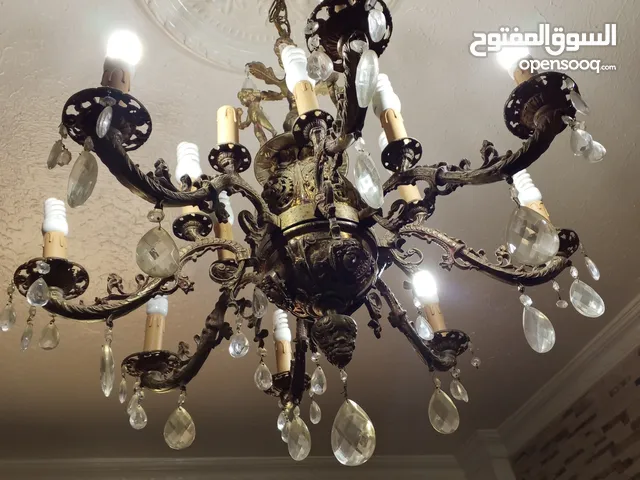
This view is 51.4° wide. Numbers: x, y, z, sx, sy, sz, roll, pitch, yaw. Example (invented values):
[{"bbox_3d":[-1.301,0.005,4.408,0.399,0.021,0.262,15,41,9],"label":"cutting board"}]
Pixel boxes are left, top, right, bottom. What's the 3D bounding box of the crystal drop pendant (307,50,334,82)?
[{"bbox_3d":[0.001,-0.171,0.657,0.026,0.043,0.012,-12,-41,3],"label":"crystal drop pendant"}]

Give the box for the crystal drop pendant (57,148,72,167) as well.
[{"bbox_3d":[-0.267,-0.086,0.695,0.010,0.020,0.016,28,-52,-36],"label":"crystal drop pendant"}]

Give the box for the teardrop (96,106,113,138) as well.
[{"bbox_3d":[-0.213,-0.116,0.659,0.012,0.042,0.027,22,-48,-32],"label":"teardrop"}]

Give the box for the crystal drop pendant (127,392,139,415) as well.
[{"bbox_3d":[-0.308,0.269,1.095,0.026,0.043,0.012,-34,-46,26],"label":"crystal drop pendant"}]

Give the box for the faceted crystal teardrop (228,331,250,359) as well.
[{"bbox_3d":[-0.112,0.146,0.923,0.026,0.043,0.012,-3,-41,-7],"label":"faceted crystal teardrop"}]

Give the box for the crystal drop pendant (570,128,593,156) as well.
[{"bbox_3d":[0.304,-0.113,0.774,0.012,0.041,0.027,13,-44,-25],"label":"crystal drop pendant"}]

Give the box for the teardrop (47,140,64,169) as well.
[{"bbox_3d":[-0.273,-0.088,0.684,0.012,0.041,0.026,21,-48,-31],"label":"teardrop"}]

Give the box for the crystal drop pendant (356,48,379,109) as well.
[{"bbox_3d":[0.044,-0.151,0.621,0.018,0.074,0.044,3,-42,-14],"label":"crystal drop pendant"}]

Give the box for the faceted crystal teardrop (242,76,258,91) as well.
[{"bbox_3d":[-0.131,-0.286,1.226,0.026,0.043,0.012,-5,-41,-5],"label":"faceted crystal teardrop"}]

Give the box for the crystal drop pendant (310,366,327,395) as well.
[{"bbox_3d":[-0.002,0.203,0.964,0.026,0.043,0.012,-36,-47,28],"label":"crystal drop pendant"}]

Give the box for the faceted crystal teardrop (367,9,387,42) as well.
[{"bbox_3d":[0.053,-0.198,0.616,0.013,0.042,0.026,5,-42,-17],"label":"faceted crystal teardrop"}]

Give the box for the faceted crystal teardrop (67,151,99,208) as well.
[{"bbox_3d":[-0.230,-0.059,0.644,0.020,0.077,0.049,24,-50,-34],"label":"faceted crystal teardrop"}]

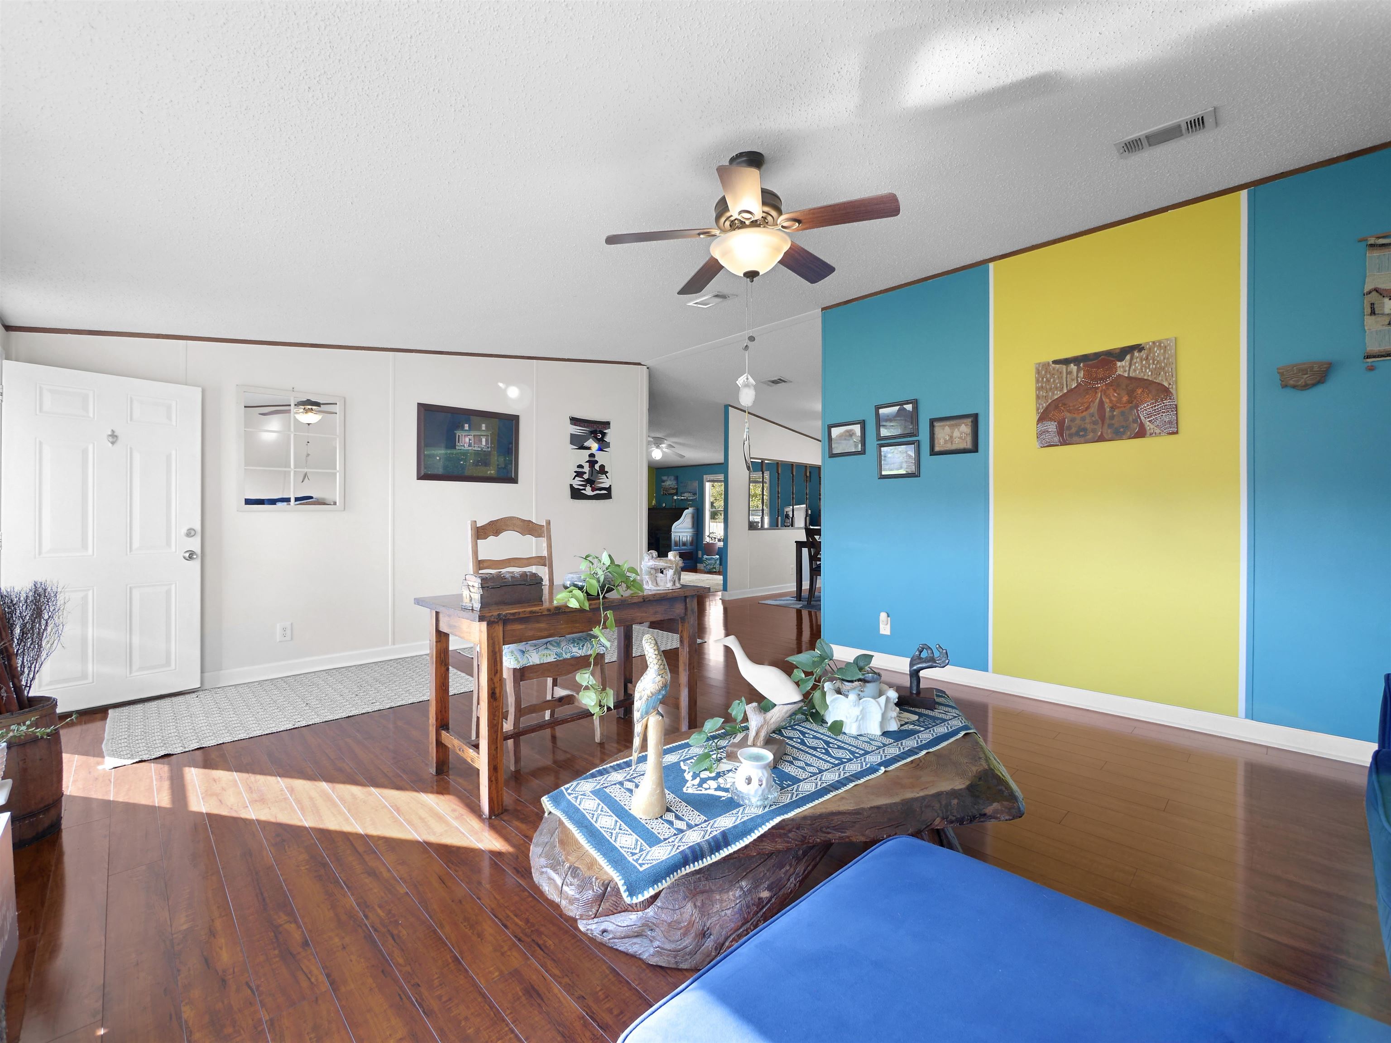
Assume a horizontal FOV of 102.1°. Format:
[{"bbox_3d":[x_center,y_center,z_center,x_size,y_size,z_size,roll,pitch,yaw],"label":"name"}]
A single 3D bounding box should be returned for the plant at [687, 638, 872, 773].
[{"bbox_3d":[0.301,0.559,1.835,0.742,0.299,0.279,0,0,-24],"label":"plant"}]

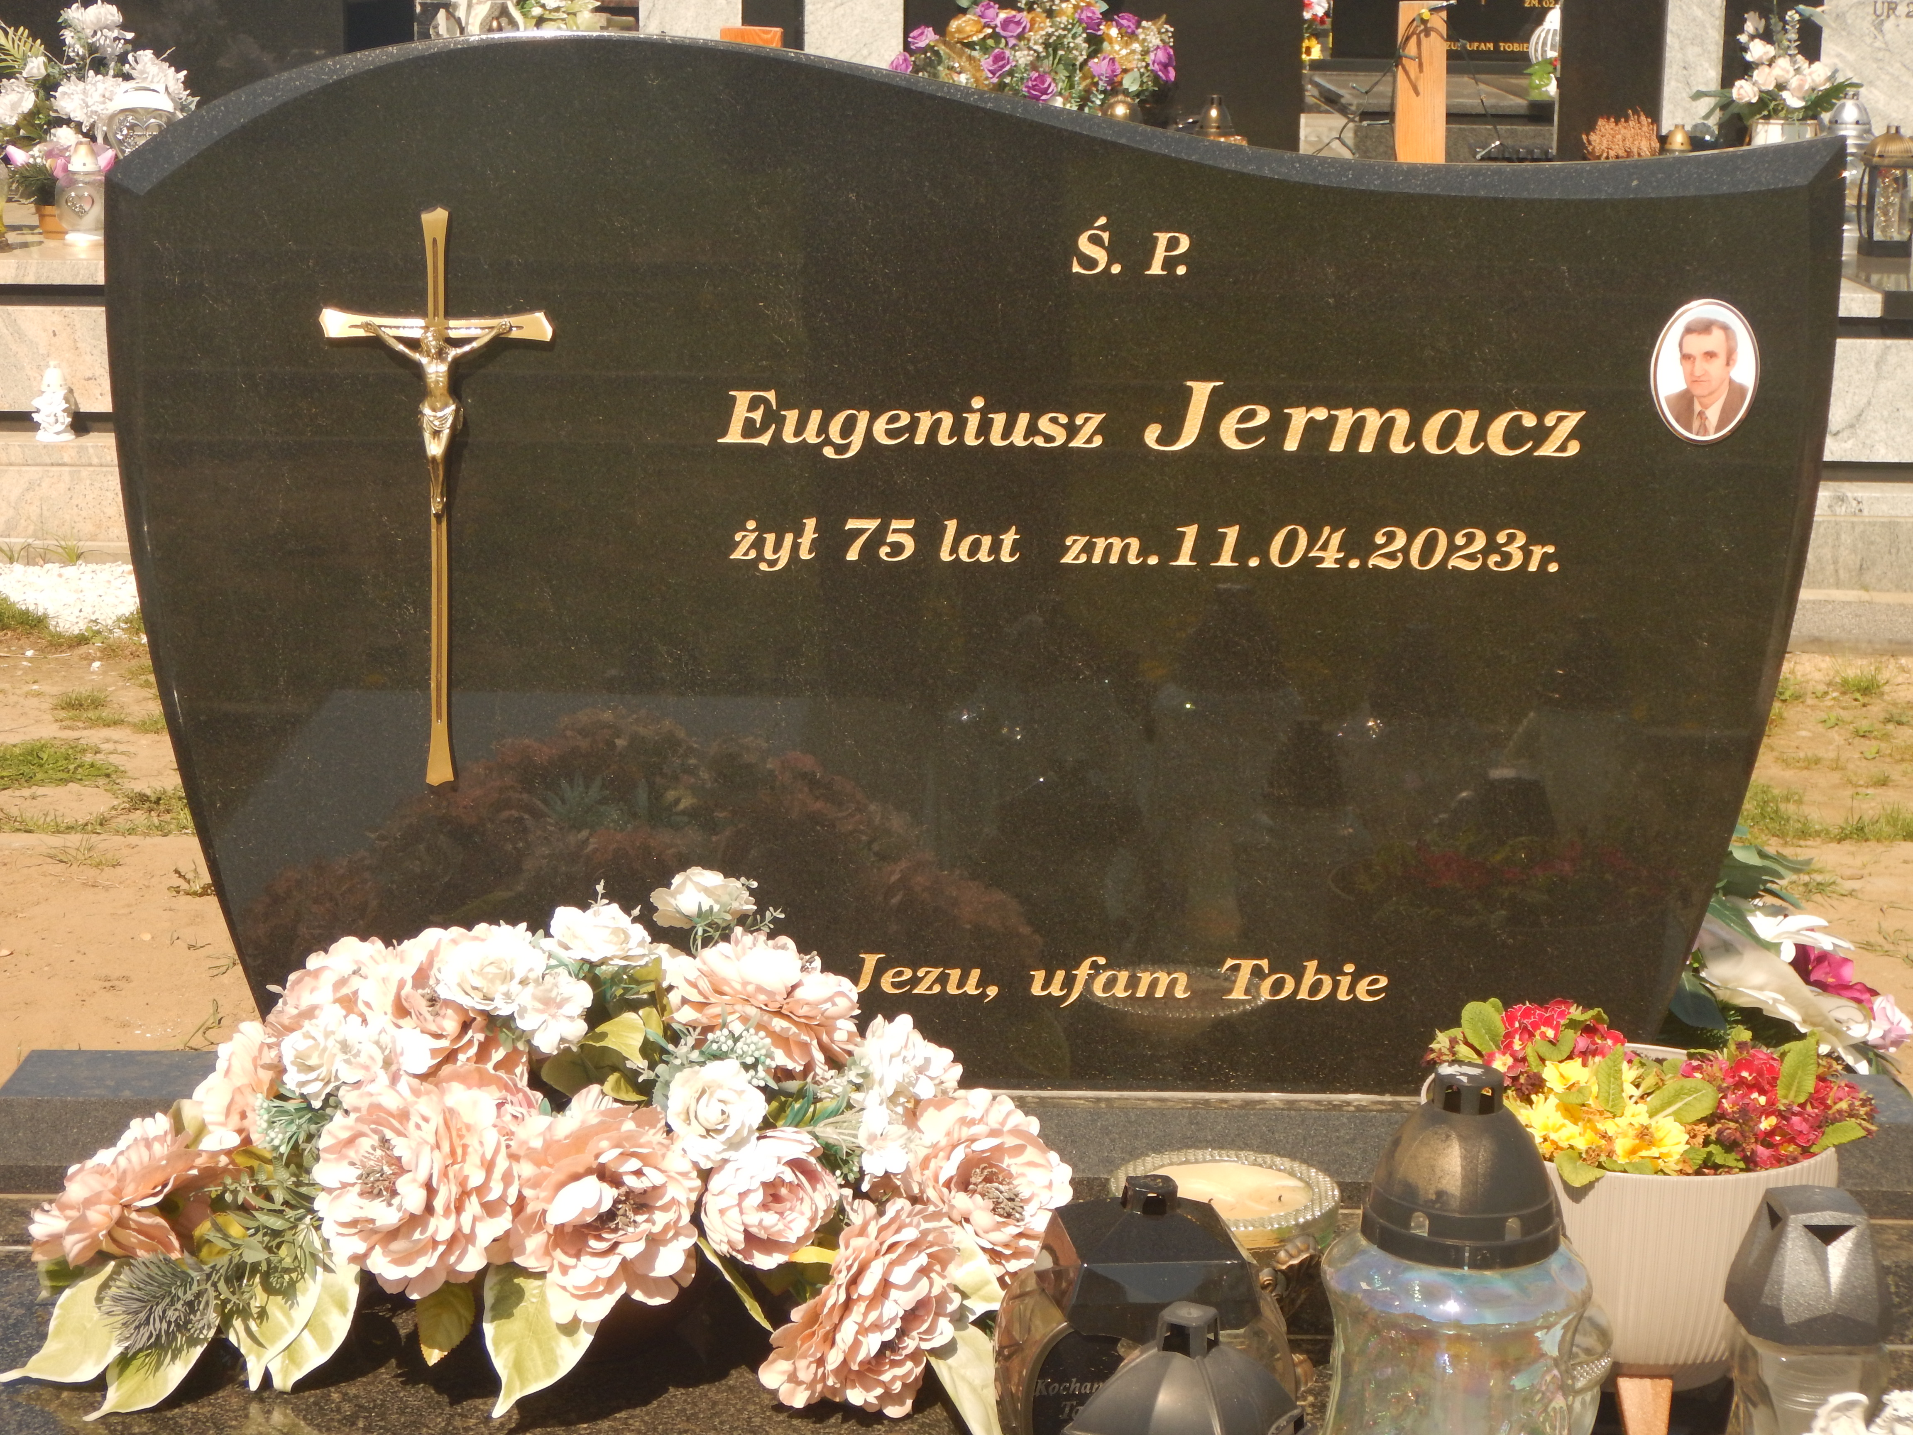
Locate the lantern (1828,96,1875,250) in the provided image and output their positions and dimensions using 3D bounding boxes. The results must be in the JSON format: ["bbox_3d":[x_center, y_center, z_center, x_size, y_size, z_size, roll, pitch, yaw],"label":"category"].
[{"bbox_3d":[1.741,-1.061,7.200,0.098,0.290,0.098,1,13,-1],"label":"lantern"}]

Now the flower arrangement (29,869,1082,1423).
[{"bbox_3d":[-0.303,0.300,2.695,0.763,0.400,0.340,1,13,-1],"label":"flower arrangement"}]

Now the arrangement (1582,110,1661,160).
[{"bbox_3d":[1.418,-1.216,7.919,0.170,0.165,0.160,1,13,-1],"label":"arrangement"}]

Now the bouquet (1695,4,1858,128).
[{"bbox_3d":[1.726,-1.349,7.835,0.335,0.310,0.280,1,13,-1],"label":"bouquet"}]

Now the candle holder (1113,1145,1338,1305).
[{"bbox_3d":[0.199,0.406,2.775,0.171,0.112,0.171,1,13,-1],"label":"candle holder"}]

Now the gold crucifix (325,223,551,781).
[{"bbox_3d":[-0.406,-0.169,2.890,0.181,0.458,0.035,1,12,-1],"label":"gold crucifix"}]

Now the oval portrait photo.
[{"bbox_3d":[0.586,-0.269,2.890,0.086,0.114,0.010,1,12,-1],"label":"oval portrait photo"}]

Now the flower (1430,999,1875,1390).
[{"bbox_3d":[0.502,0.350,2.710,0.325,0.259,0.310,1,13,-1],"label":"flower"}]

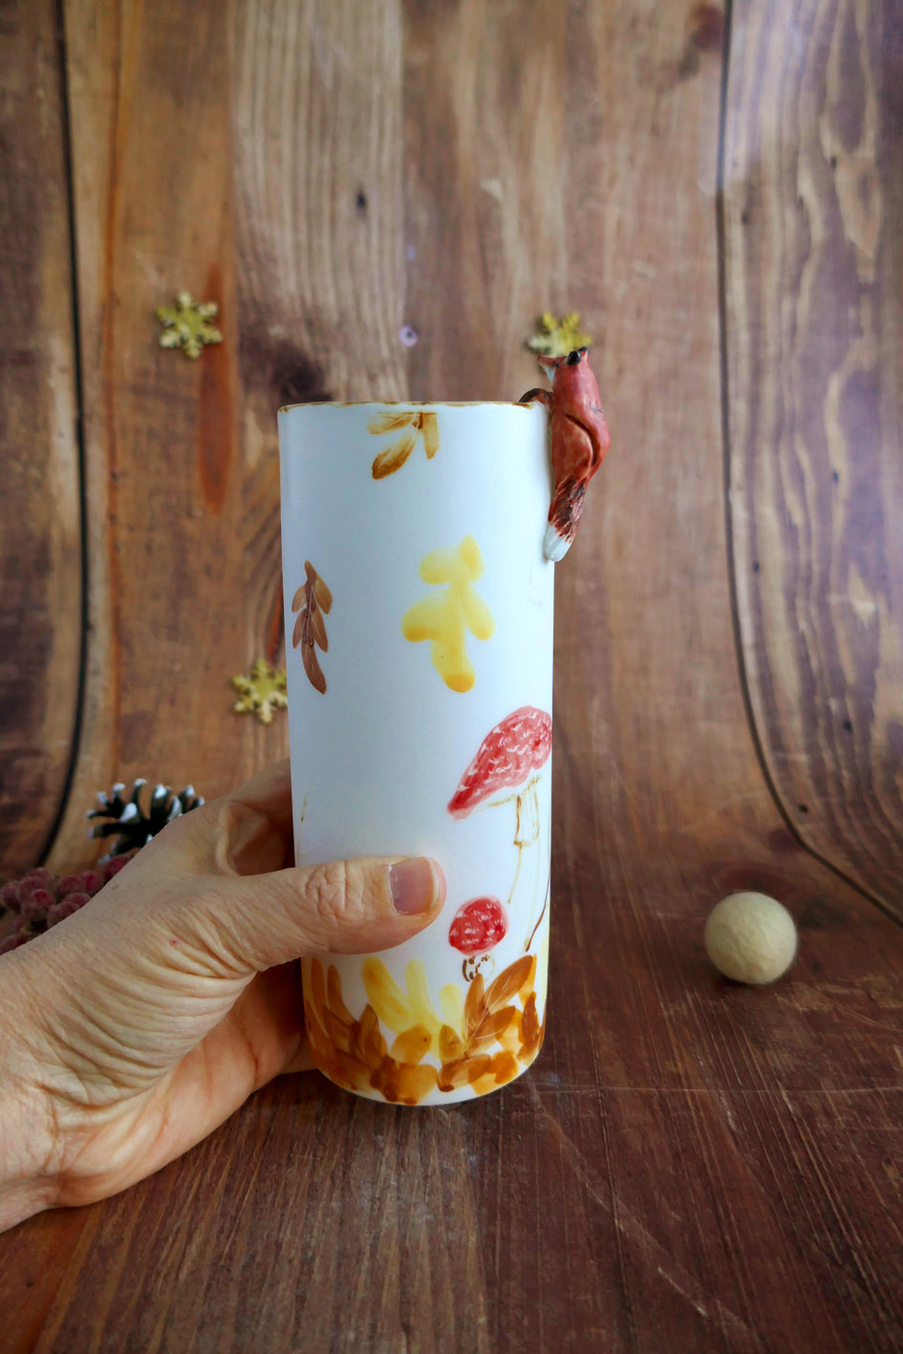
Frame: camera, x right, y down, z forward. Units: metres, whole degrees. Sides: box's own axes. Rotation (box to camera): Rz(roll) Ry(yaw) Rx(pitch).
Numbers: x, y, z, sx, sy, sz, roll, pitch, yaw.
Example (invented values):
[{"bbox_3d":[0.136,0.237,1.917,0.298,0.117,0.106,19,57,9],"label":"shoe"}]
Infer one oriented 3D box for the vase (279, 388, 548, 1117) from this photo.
[{"bbox_3d":[-0.008,0.018,0.246,0.068,0.170,0.068,0,13,0],"label":"vase"}]

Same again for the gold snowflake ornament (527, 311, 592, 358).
[{"bbox_3d":[0.051,-0.160,0.448,0.030,0.030,0.004,0,1,-5],"label":"gold snowflake ornament"}]

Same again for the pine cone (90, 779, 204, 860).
[{"bbox_3d":[-0.112,0.057,0.349,0.044,0.038,0.042,0,13,0],"label":"pine cone"}]

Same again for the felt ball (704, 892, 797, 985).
[{"bbox_3d":[0.092,0.081,0.290,0.027,0.027,0.027,0,13,0],"label":"felt ball"}]

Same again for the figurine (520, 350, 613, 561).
[{"bbox_3d":[0.027,-0.053,0.223,0.021,0.050,0.017,2,13,11],"label":"figurine"}]

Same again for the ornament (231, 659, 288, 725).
[{"bbox_3d":[-0.077,0.006,0.392,0.030,0.030,0.004,1,-21,-3],"label":"ornament"}]

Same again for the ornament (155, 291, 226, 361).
[{"bbox_3d":[-0.116,-0.157,0.418,0.030,0.030,0.004,0,1,-6],"label":"ornament"}]

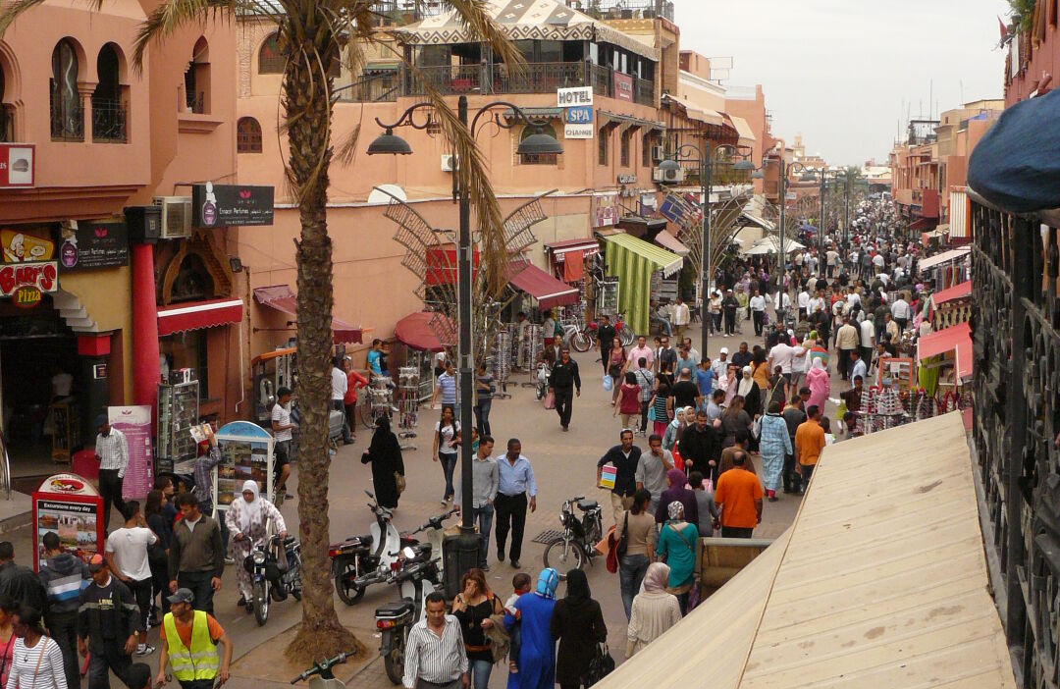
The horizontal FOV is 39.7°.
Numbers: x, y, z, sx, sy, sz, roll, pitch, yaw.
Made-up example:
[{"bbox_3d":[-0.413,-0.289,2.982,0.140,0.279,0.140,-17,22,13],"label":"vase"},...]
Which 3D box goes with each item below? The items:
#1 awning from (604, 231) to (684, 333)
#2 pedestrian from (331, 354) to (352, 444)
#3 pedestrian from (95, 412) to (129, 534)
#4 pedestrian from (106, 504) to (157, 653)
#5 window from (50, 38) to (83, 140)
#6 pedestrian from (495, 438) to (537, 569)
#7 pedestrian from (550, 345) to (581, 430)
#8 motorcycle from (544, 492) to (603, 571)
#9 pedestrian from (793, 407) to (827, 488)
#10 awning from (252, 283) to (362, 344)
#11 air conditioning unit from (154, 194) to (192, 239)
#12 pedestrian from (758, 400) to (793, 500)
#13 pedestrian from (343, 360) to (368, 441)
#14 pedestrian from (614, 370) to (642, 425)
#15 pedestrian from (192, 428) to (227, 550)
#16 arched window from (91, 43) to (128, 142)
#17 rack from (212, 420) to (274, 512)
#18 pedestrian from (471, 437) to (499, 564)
[{"bbox_3d":[4.292,-2.297,55.043,2.300,3.650,3.700,2,6,15],"label":"awning"},{"bbox_3d":[-3.911,1.172,30.178,0.500,1.750,0.450,4,7,30],"label":"pedestrian"},{"bbox_3d":[-6.591,1.990,23.084,0.500,1.760,0.380,3,7,22],"label":"pedestrian"},{"bbox_3d":[-4.585,2.658,16.976,0.580,1.720,0.420,2,6,14],"label":"pedestrian"},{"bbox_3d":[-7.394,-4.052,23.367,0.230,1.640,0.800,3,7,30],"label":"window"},{"bbox_3d":[-0.206,2.168,20.324,0.570,1.770,0.380,0,6,-4],"label":"pedestrian"},{"bbox_3d":[0.768,0.941,31.457,0.640,1.800,0.420,0,6,2],"label":"pedestrian"},{"bbox_3d":[0.696,2.628,20.456,0.580,1.040,1.620,3,7,23],"label":"motorcycle"},{"bbox_3d":[4.676,1.859,24.361,0.500,1.740,0.360,2,6,17],"label":"pedestrian"},{"bbox_3d":[-4.240,-0.532,28.206,1.550,1.150,1.600,2,6,15],"label":"awning"},{"bbox_3d":[-6.528,-2.334,26.903,0.330,0.720,0.850,2,6,22],"label":"air conditioning unit"},{"bbox_3d":[4.203,1.776,25.283,0.560,1.700,0.420,2,7,14],"label":"pedestrian"},{"bbox_3d":[-3.728,1.139,31.218,0.500,1.660,0.380,3,7,25],"label":"pedestrian"},{"bbox_3d":[2.018,1.328,29.924,0.480,1.570,0.360,1,6,6],"label":"pedestrian"},{"bbox_3d":[-4.567,2.132,20.928,0.500,1.720,0.500,-5,8,-41],"label":"pedestrian"},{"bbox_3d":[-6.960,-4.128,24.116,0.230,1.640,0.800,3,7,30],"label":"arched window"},{"bbox_3d":[-4.259,2.093,21.749,0.850,1.850,0.420,3,7,25],"label":"rack"},{"bbox_3d":[-0.719,2.166,20.489,0.580,1.820,0.420,0,6,-3],"label":"pedestrian"}]

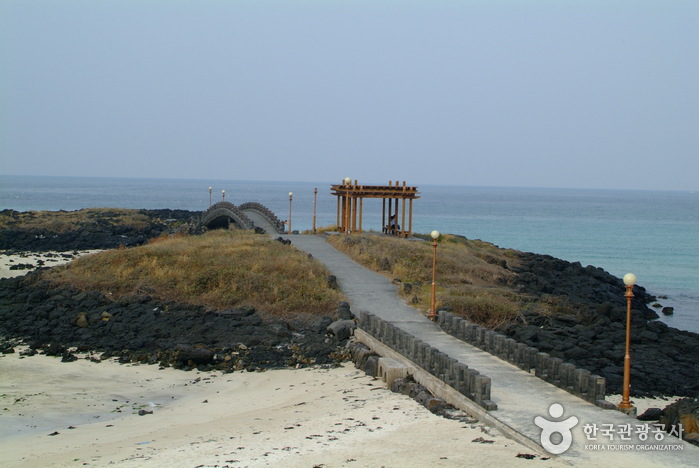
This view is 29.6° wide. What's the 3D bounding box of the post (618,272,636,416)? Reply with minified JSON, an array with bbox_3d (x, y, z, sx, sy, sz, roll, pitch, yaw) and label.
[{"bbox_3d":[8.104,3.181,38.400,0.450,4.120,0.450,1,2,0],"label":"post"}]

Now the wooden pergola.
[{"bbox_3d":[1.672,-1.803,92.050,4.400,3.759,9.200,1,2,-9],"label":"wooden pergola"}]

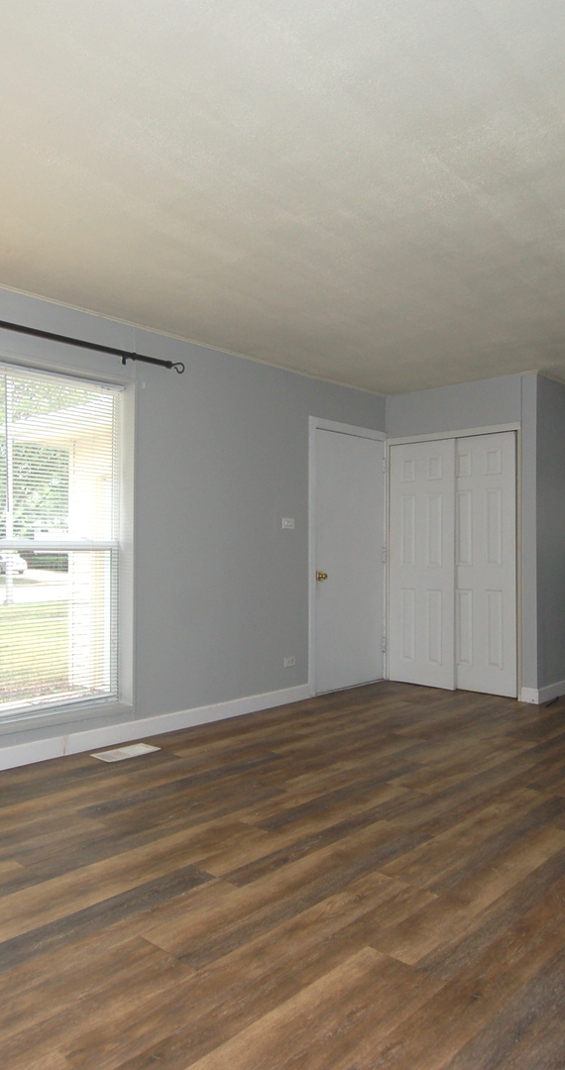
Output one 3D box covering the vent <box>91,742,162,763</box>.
[{"bbox_3d":[-0.851,1.179,3.646,0.155,0.012,0.325,-1,-2,44],"label":"vent"}]

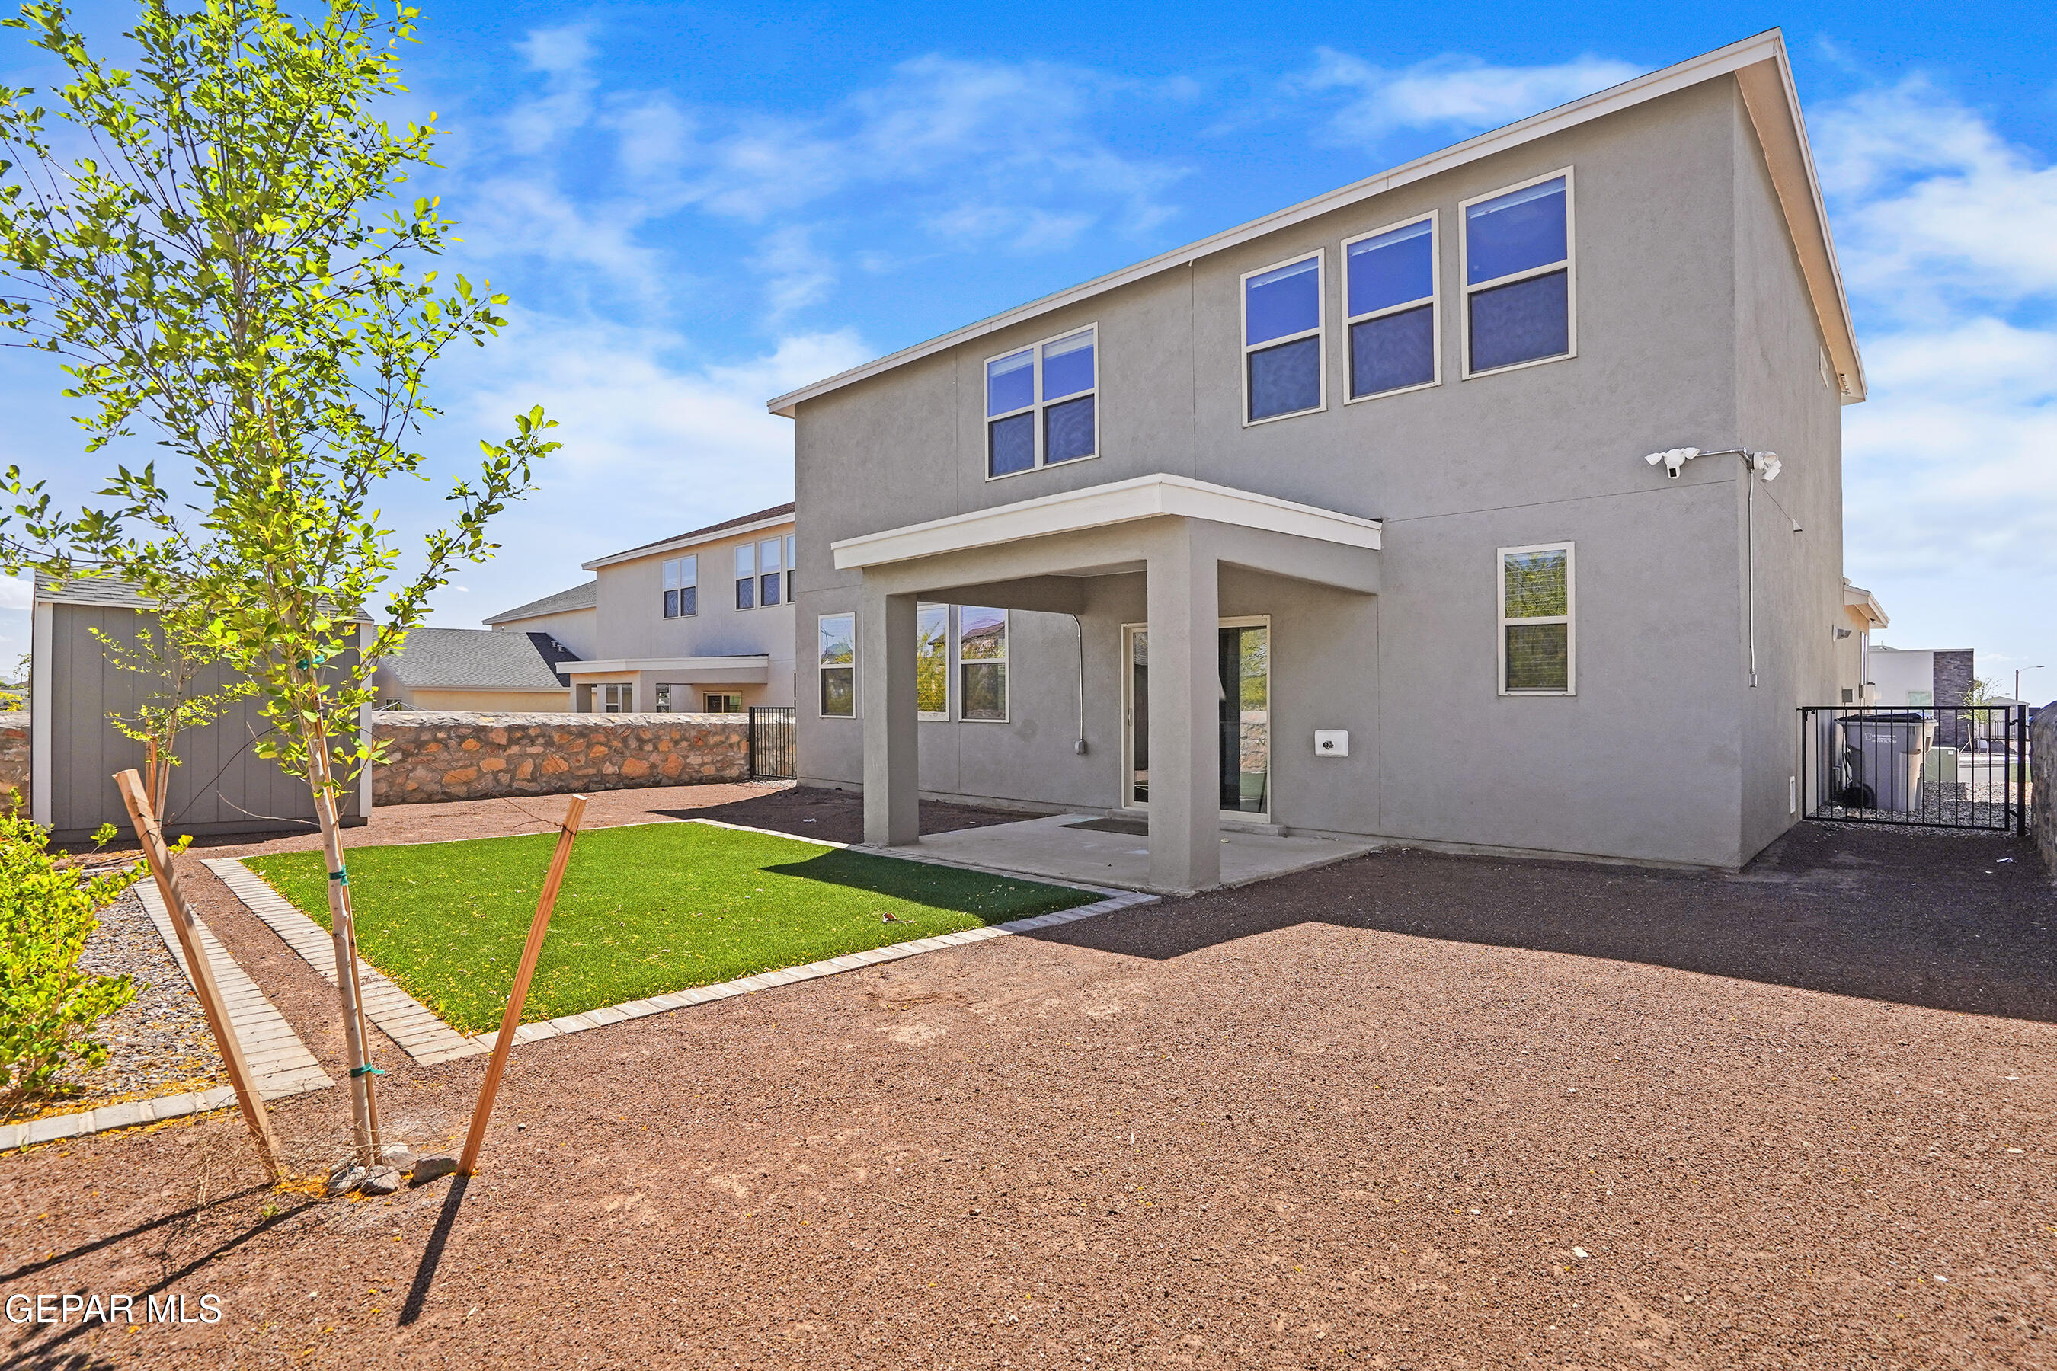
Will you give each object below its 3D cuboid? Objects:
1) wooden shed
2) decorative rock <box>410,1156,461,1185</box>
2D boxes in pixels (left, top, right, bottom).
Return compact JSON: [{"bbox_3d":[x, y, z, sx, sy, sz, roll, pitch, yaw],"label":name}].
[{"bbox_3d":[-8.800,0.116,9.799,2.450,2.600,2.600,1,-1,-45],"label":"wooden shed"},{"bbox_3d":[-1.535,1.238,2.358,0.120,0.055,0.070,1,-1,-40],"label":"decorative rock"}]

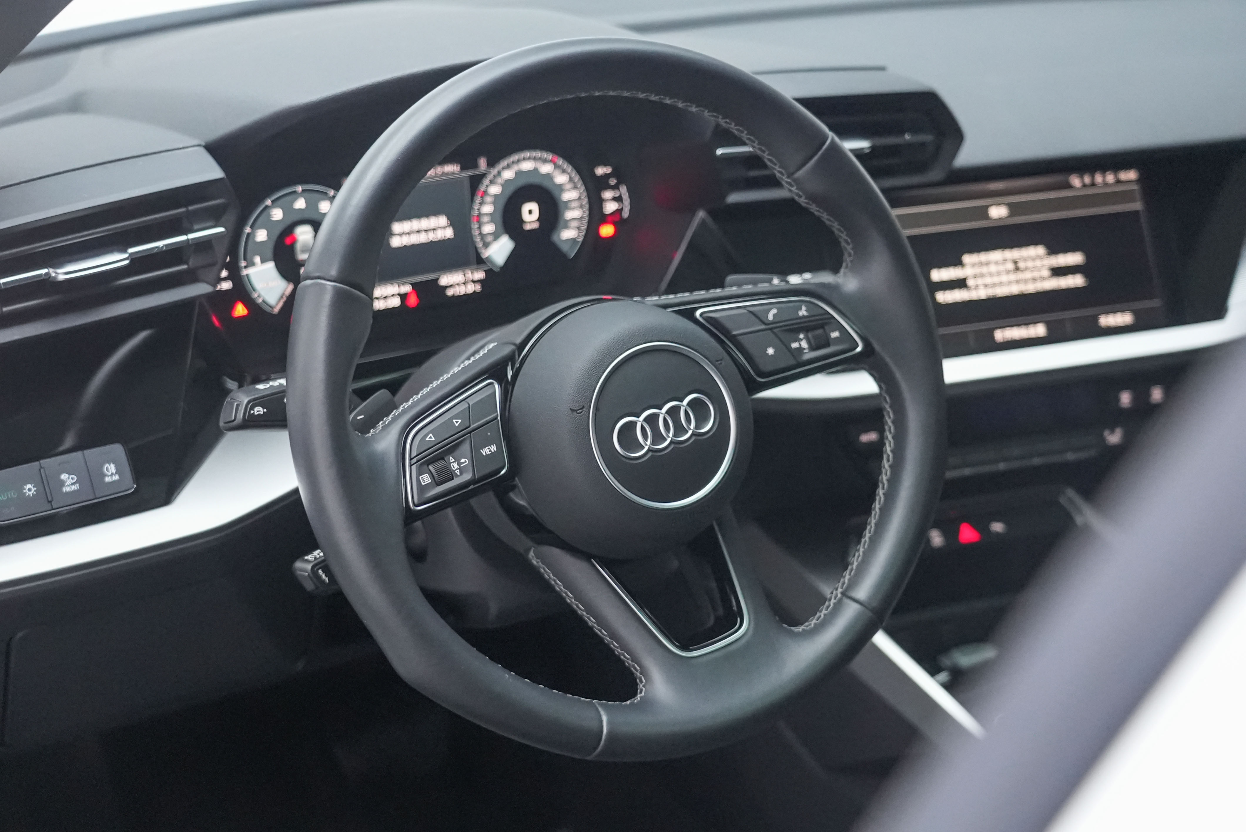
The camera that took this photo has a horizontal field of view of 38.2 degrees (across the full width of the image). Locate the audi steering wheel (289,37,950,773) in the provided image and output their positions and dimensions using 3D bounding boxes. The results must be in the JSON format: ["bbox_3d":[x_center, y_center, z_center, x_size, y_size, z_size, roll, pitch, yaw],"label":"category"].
[{"bbox_3d":[-0.001,-0.009,0.944,0.370,0.370,0.095,-19,5,-26],"label":"audi steering wheel"}]

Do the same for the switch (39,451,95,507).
[{"bbox_3d":[-0.295,0.035,0.956,0.024,0.026,0.010,-15,-1,-33],"label":"switch"}]

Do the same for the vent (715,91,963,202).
[{"bbox_3d":[0.132,-0.174,1.144,0.170,0.062,0.045,-6,14,-14],"label":"vent"}]

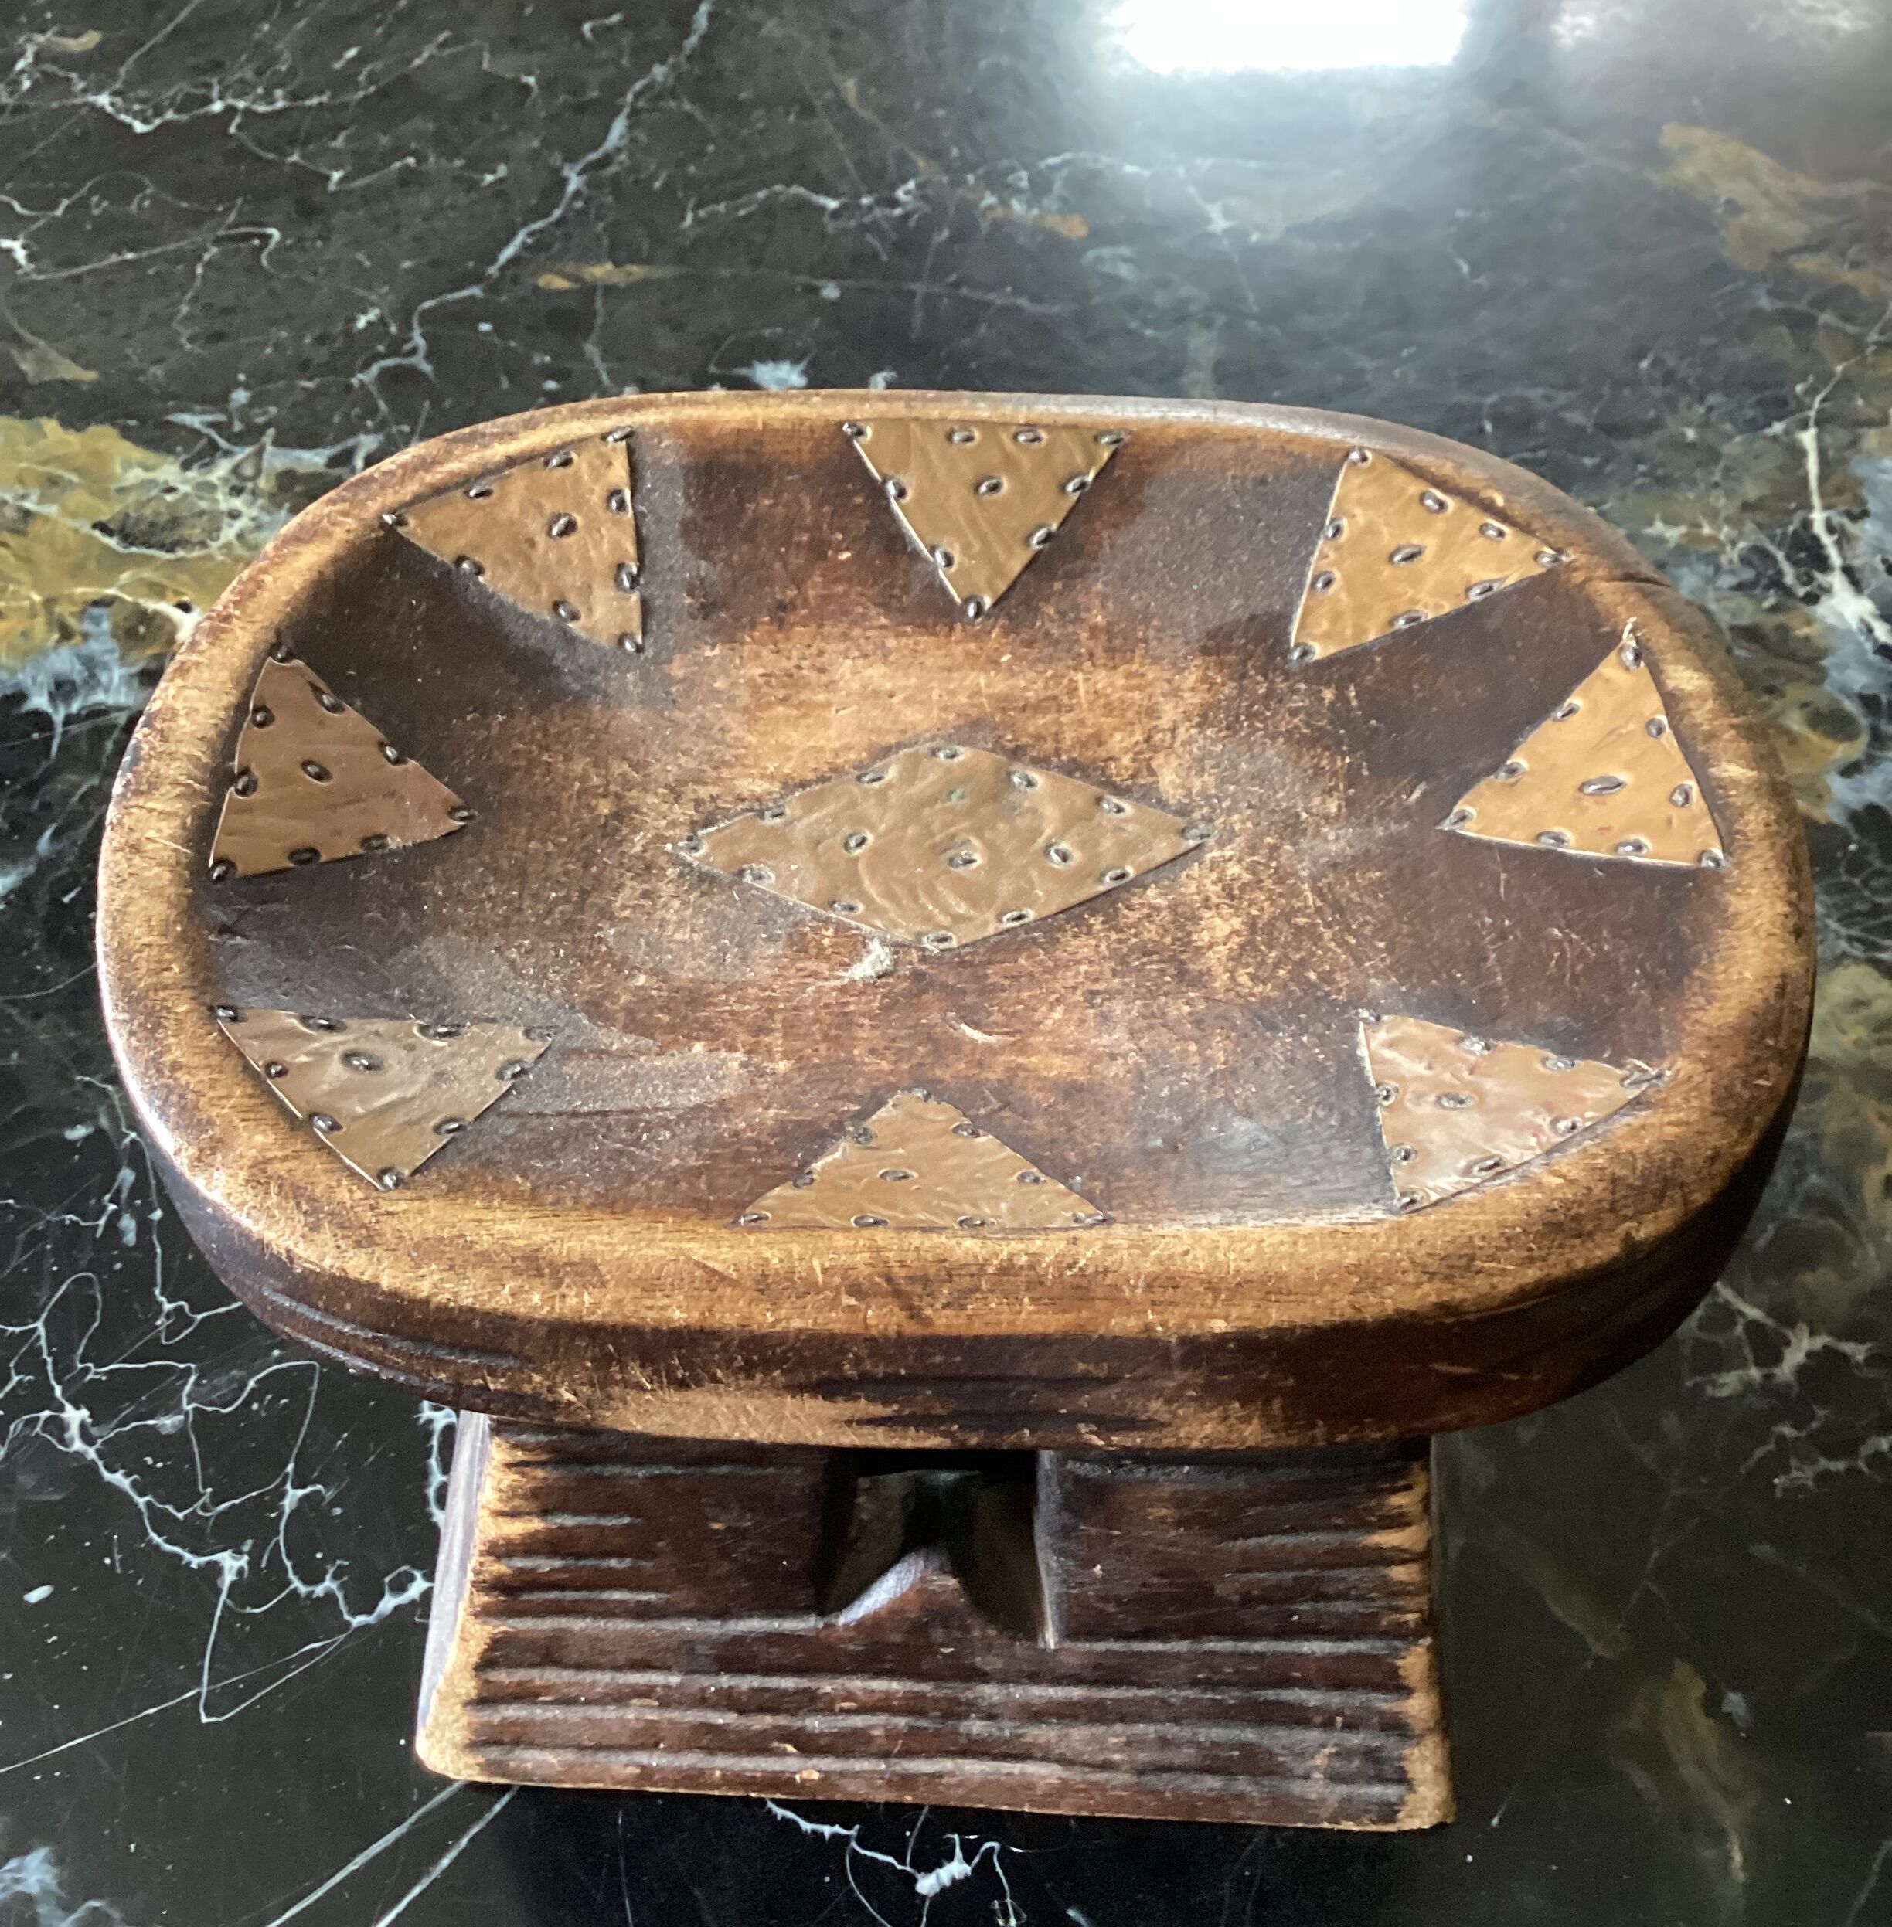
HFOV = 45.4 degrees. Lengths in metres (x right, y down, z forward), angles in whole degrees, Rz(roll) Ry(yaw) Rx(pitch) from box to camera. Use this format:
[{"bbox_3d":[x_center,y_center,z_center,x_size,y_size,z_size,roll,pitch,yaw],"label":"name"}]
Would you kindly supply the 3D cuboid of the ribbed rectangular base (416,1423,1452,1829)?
[{"bbox_3d":[0.001,0.070,0.577,0.260,0.175,0.220,2,48,2],"label":"ribbed rectangular base"}]

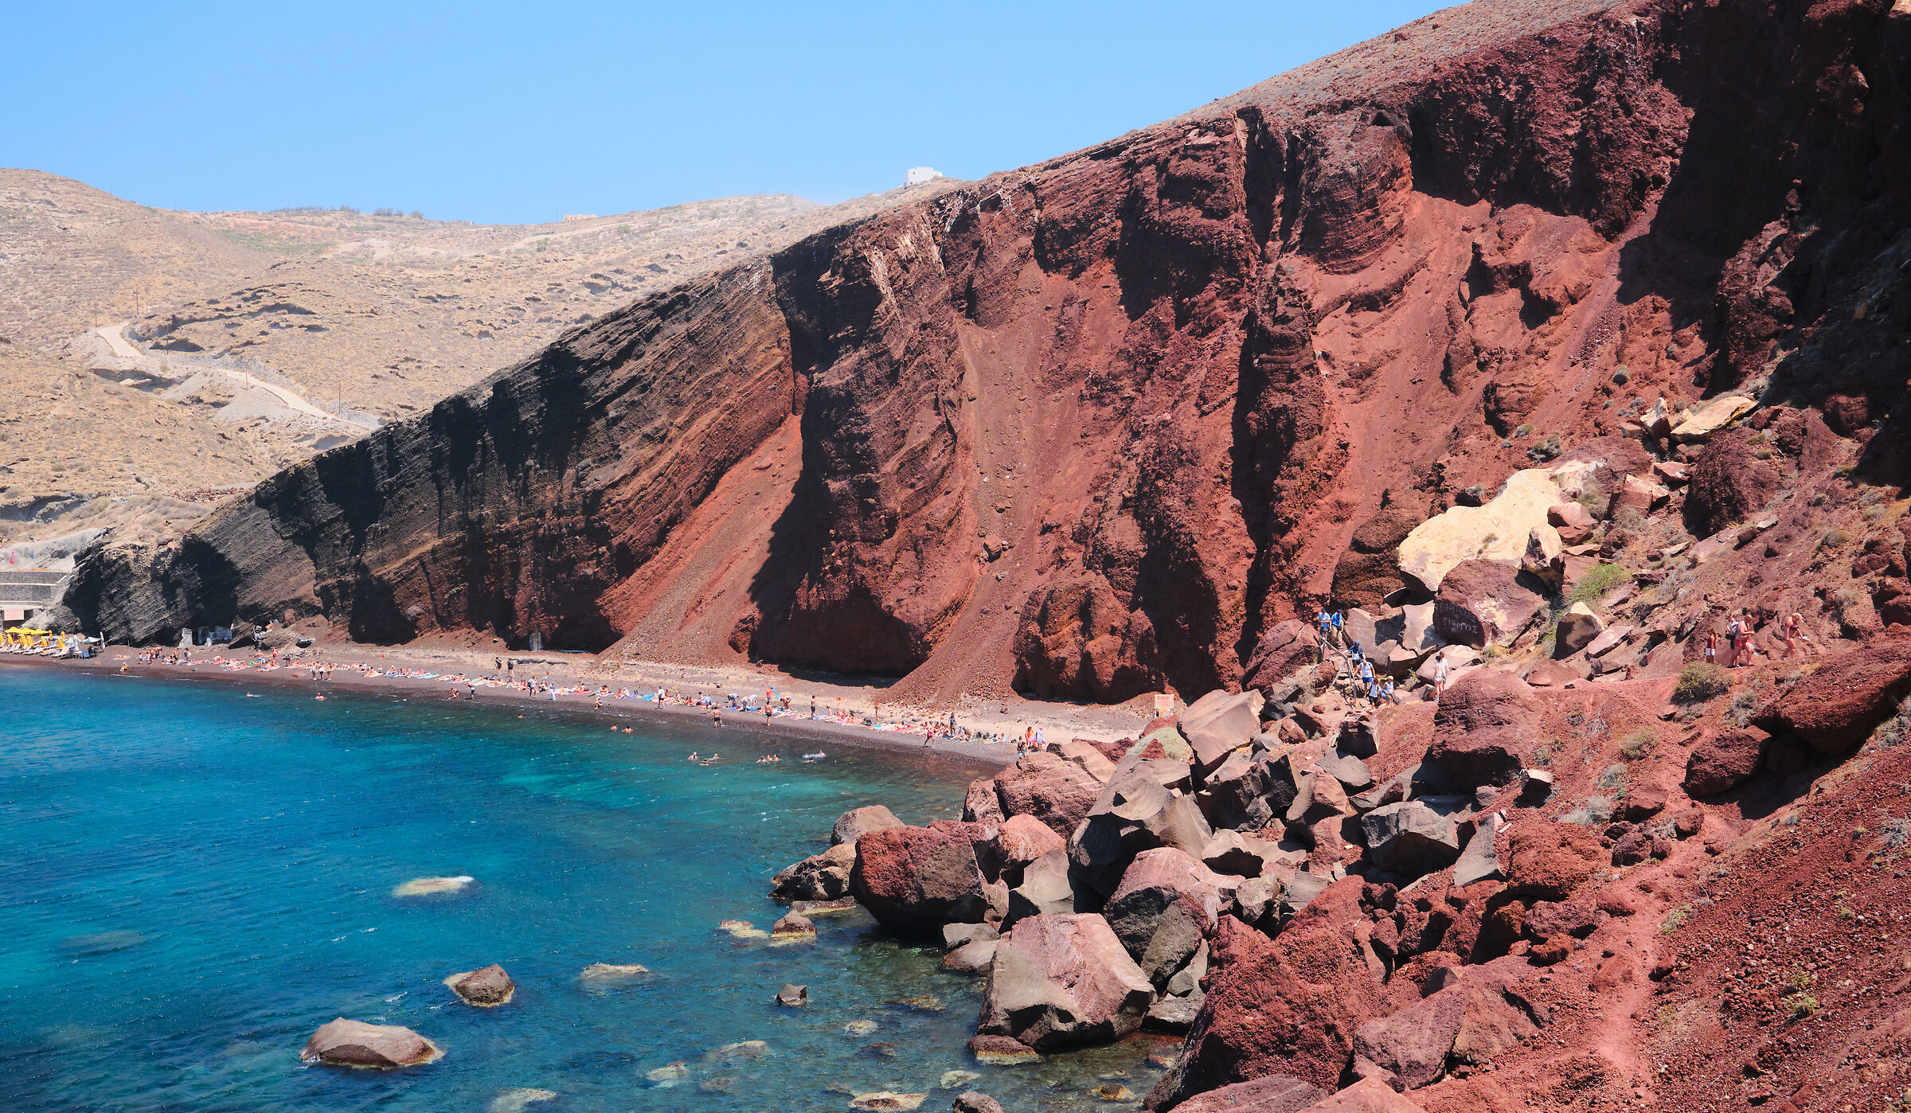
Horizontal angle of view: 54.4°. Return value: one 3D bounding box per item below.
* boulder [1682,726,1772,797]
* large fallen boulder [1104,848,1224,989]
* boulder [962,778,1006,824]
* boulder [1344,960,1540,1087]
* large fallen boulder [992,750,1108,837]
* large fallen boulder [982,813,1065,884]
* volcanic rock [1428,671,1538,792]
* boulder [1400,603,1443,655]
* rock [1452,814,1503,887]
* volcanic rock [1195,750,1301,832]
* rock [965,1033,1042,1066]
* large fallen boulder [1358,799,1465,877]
[{"bbox_3d":[19.760,5.250,47.500,2.200,1.650,2.000,0,-1,23],"label":"boulder"},{"bbox_3d":[6.436,11.089,57.000,3.800,3.900,3.600,0,1,6],"label":"large fallen boulder"},{"bbox_3d":[1.400,11.275,85.000,2.300,2.500,2.300,0,1,1],"label":"boulder"},{"bbox_3d":[10.824,10.317,41.000,4.100,2.300,3.200,0,1,15],"label":"boulder"},{"bbox_3d":[4.302,10.810,83.000,5.200,3.800,4.400,0,1,3],"label":"large fallen boulder"},{"bbox_3d":[2.596,11.244,71.000,3.200,2.700,2.800,0,1,2],"label":"large fallen boulder"},{"bbox_3d":[16.762,5.526,59.000,3.620,3.690,3.500,0,0,16],"label":"volcanic rock"},{"bbox_3d":[19.589,3.073,78.000,2.000,2.100,1.800,0,1,14],"label":"boulder"},{"bbox_3d":[13.904,7.820,49.500,1.330,1.870,1.400,0,0,16],"label":"rock"},{"bbox_3d":[11.686,9.399,74.000,4.100,3.000,3.400,0,1,9],"label":"volcanic rock"},{"bbox_3d":[1.123,11.441,43.000,1.650,0.650,1.200,0,-1,1],"label":"rock"},{"bbox_3d":[12.501,7.749,51.000,2.850,2.050,2.300,0,0,14],"label":"large fallen boulder"}]

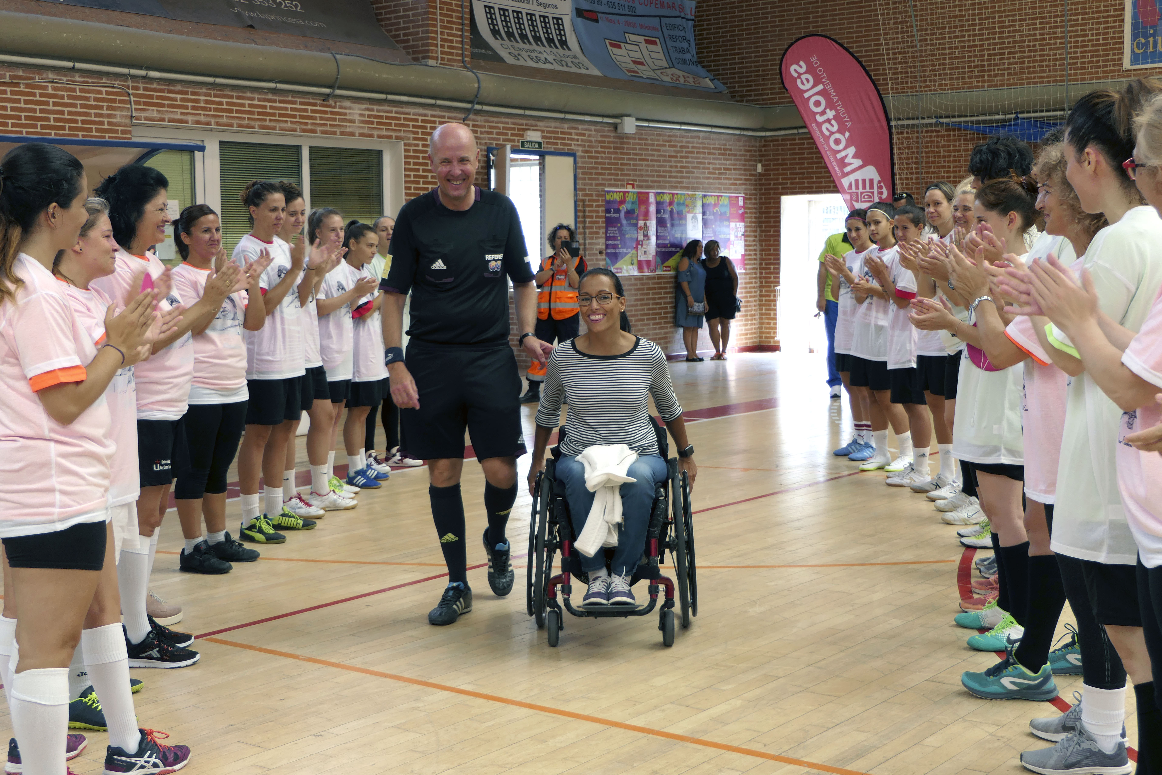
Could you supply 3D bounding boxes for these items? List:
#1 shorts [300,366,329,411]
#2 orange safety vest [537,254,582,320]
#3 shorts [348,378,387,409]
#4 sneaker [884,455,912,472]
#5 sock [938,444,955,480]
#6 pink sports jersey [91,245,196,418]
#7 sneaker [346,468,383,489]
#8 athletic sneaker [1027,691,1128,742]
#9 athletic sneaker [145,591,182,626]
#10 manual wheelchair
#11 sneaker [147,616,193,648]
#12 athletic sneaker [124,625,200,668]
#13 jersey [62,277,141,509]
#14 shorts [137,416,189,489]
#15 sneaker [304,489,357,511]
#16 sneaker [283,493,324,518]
[{"bbox_3d":[-1.482,-0.062,8.200,0.290,0.400,0.360,1,5,15],"label":"shorts"},{"bbox_3d":[-0.198,-0.902,14.050,0.430,0.600,0.280,1,6,18],"label":"orange safety vest"},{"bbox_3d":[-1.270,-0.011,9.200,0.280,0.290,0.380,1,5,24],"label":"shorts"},{"bbox_3d":[1.984,0.462,9.621,0.262,0.105,0.097,-4,6,-33],"label":"sneaker"},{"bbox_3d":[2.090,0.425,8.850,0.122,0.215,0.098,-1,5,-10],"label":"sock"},{"bbox_3d":[-1.482,-0.176,5.232,0.290,0.600,0.440,0,5,10],"label":"pink sports jersey"},{"bbox_3d":[-1.261,0.532,9.040,0.260,0.108,0.097,3,6,33],"label":"sneaker"},{"bbox_3d":[1.386,0.925,4.311,0.280,0.120,0.100,2,6,31],"label":"athletic sneaker"},{"bbox_3d":[-1.591,0.812,5.702,0.265,0.115,0.100,0,5,3],"label":"athletic sneaker"},{"bbox_3d":[0.109,0.502,5.499,0.610,0.730,0.750,-1,5,4],"label":"manual wheelchair"},{"bbox_3d":[-1.497,0.861,5.425,0.280,0.110,0.100,-2,5,-17],"label":"sneaker"},{"bbox_3d":[-1.393,0.859,5.150,0.270,0.120,0.100,0,5,4],"label":"athletic sneaker"},{"bbox_3d":[-1.531,0.011,4.780,0.320,0.700,0.470,1,6,18],"label":"jersey"},{"bbox_3d":[-1.504,0.145,5.214,0.280,0.380,0.355,1,6,18],"label":"shorts"},{"bbox_3d":[-1.330,0.600,8.331,0.263,0.110,0.100,-2,5,-17],"label":"sneaker"},{"bbox_3d":[-1.445,0.623,8.052,0.266,0.110,0.098,2,6,20],"label":"sneaker"}]

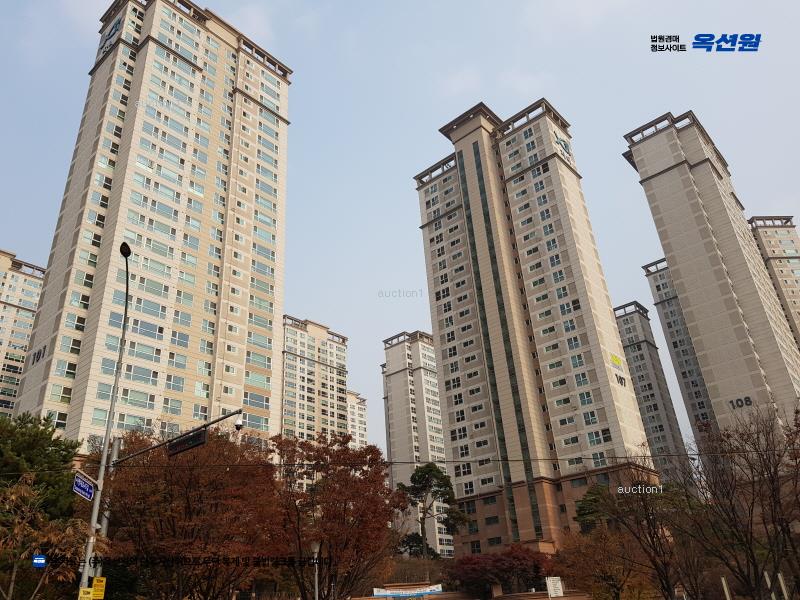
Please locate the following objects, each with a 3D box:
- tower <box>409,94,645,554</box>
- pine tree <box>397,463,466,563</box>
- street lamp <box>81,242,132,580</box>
[{"bbox_3d":[19.952,2.087,102.534,30.240,76.608,16.172,-25,-34,34],"label":"tower"},{"bbox_3d":[3.323,21.903,61.729,6.830,10.150,6.490,-5,-27,1],"label":"pine tree"},{"bbox_3d":[-6.275,3.305,12.437,0.300,9.671,1.535,3,-28,-14],"label":"street lamp"}]

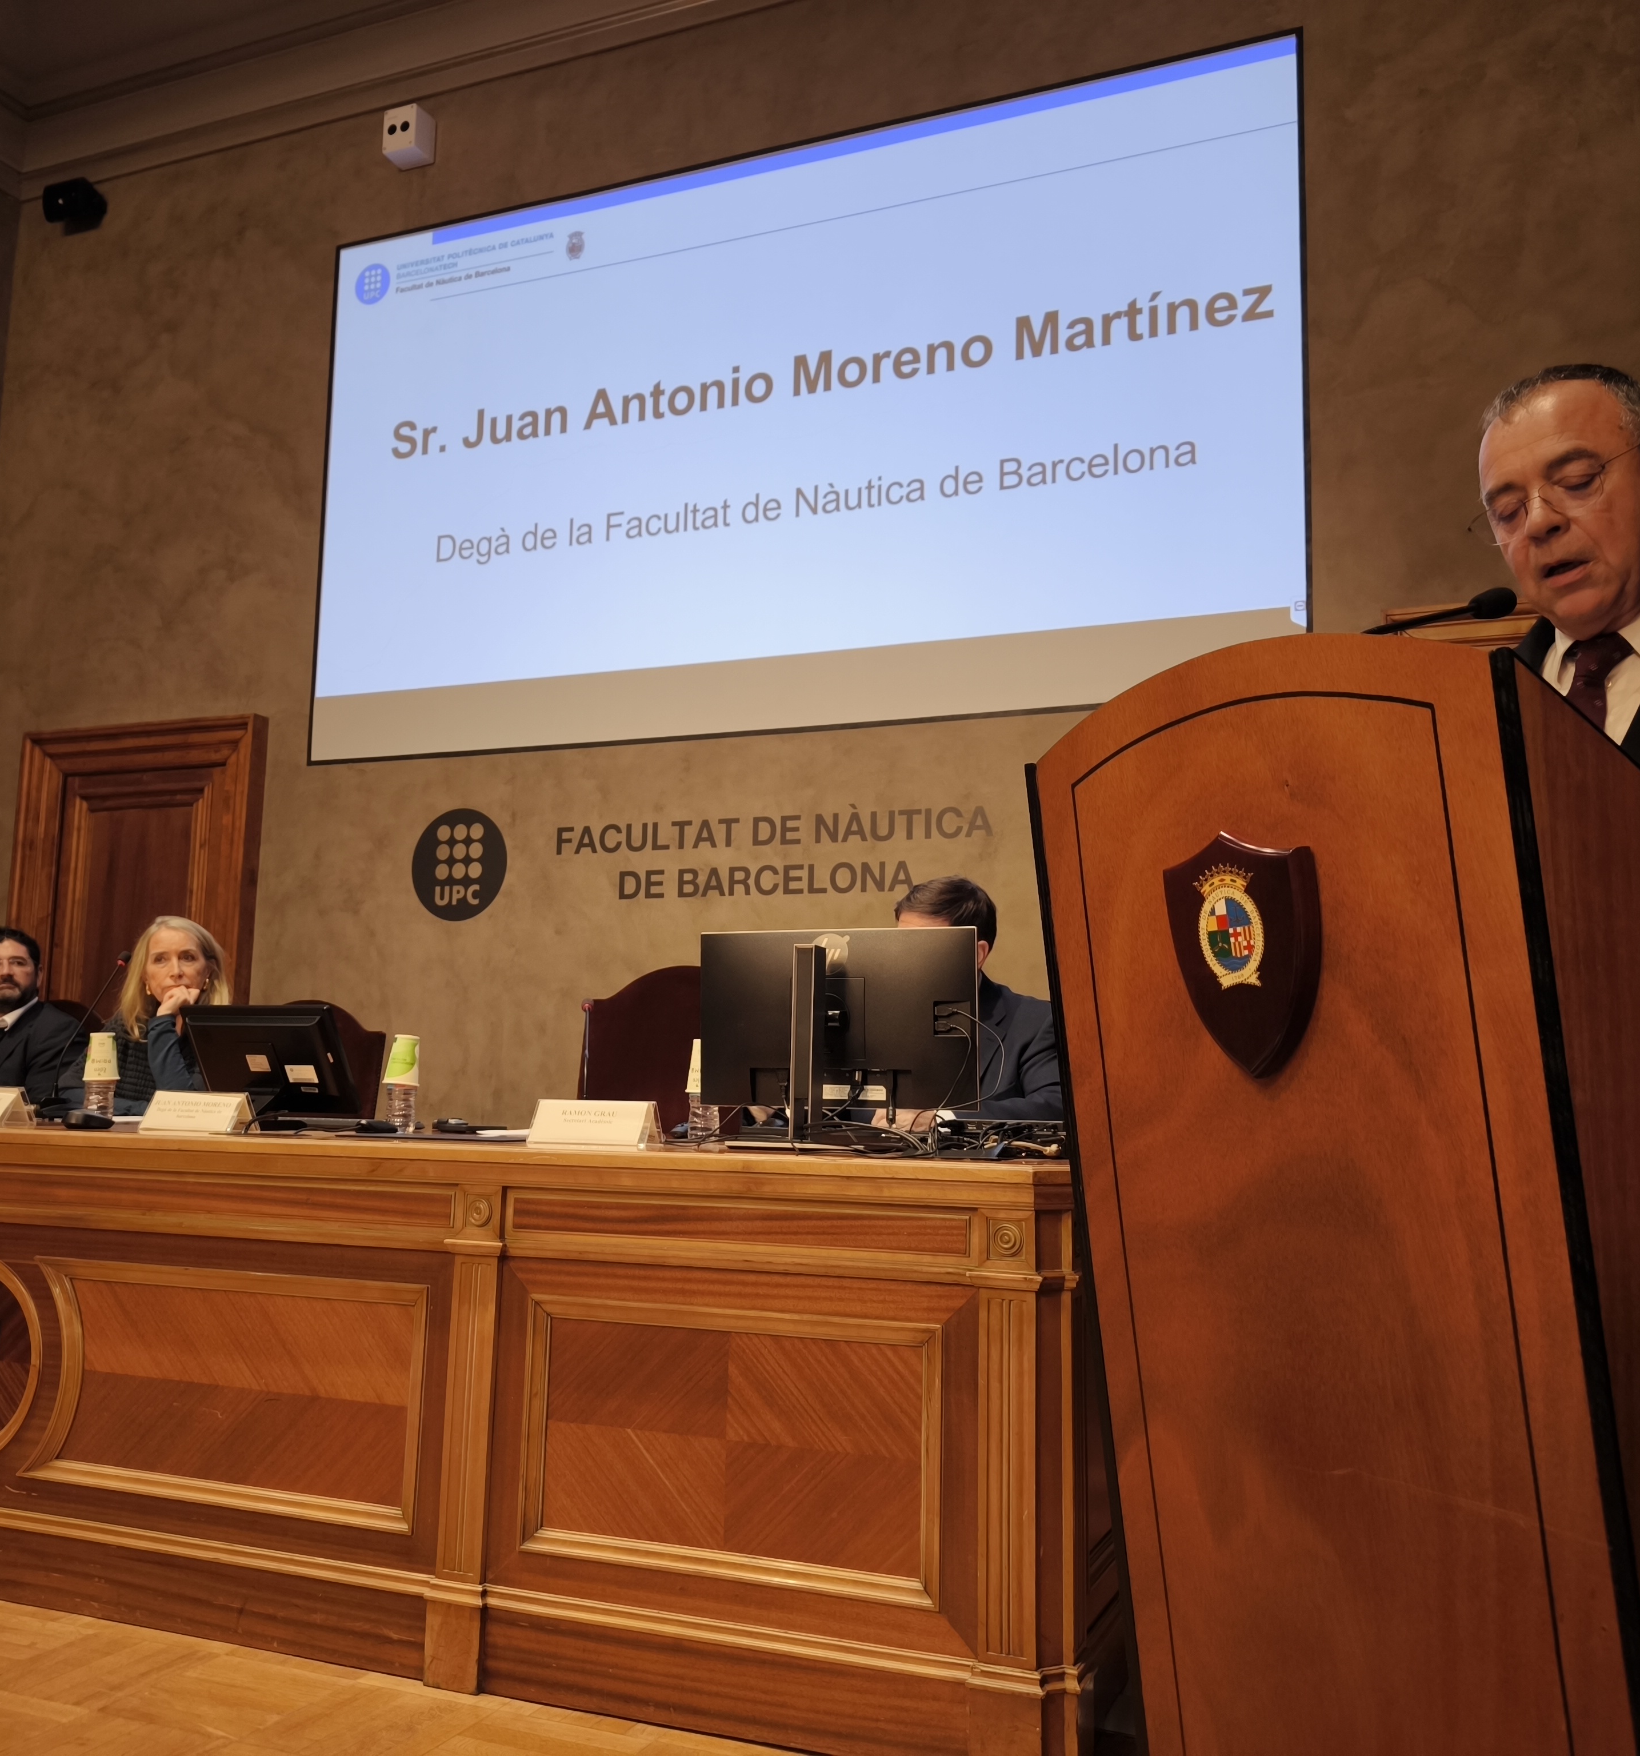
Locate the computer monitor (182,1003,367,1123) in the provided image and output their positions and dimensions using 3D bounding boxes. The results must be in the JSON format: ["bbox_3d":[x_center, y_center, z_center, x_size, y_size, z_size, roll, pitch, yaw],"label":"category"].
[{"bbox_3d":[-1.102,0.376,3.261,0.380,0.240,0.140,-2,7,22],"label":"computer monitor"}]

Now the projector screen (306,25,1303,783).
[{"bbox_3d":[-0.237,-1.617,5.929,3.881,2.209,0.060,-2,-8,22],"label":"projector screen"}]

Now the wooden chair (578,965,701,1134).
[{"bbox_3d":[-0.386,0.720,3.163,0.580,1.140,0.620,-2,-8,22],"label":"wooden chair"}]

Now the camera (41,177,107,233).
[{"bbox_3d":[-3.385,-3.053,7.363,0.220,0.185,0.165,-1,-8,13],"label":"camera"}]

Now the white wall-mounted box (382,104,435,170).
[{"bbox_3d":[-1.692,-3.055,6.704,0.152,0.187,0.132,-2,-8,22],"label":"white wall-mounted box"}]

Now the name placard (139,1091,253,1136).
[{"bbox_3d":[-1.106,0.420,2.895,0.200,0.076,0.086,-2,-8,22],"label":"name placard"}]

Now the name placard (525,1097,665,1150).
[{"bbox_3d":[-0.360,0.393,2.587,0.200,0.076,0.086,-2,-8,22],"label":"name placard"}]

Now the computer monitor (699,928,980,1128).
[{"bbox_3d":[0.015,0.279,2.895,0.540,0.375,0.190,-2,-8,22],"label":"computer monitor"}]

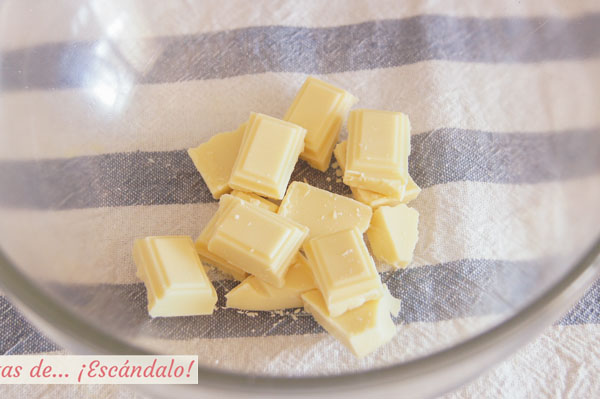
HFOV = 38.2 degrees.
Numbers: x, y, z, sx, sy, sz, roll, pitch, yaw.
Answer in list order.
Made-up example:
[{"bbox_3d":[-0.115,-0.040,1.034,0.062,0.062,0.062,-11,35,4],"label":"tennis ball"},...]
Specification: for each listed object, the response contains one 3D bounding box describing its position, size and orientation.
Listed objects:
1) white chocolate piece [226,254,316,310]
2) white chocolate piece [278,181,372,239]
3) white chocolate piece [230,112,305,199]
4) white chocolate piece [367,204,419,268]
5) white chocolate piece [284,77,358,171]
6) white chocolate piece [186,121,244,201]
[{"bbox_3d":[-0.009,0.028,0.279,0.027,0.009,0.017,0,64,0],"label":"white chocolate piece"},{"bbox_3d":[0.009,0.009,0.337,0.031,0.010,0.023,18,63,9],"label":"white chocolate piece"},{"bbox_3d":[-0.011,-0.016,0.290,0.019,0.010,0.027,18,73,1],"label":"white chocolate piece"},{"bbox_3d":[0.036,0.014,0.336,0.016,0.011,0.022,-14,63,-7],"label":"white chocolate piece"},{"bbox_3d":[0.007,-0.028,0.305,0.019,0.010,0.027,20,79,23],"label":"white chocolate piece"},{"bbox_3d":[-0.030,-0.015,0.353,0.027,0.009,0.022,-22,64,-11],"label":"white chocolate piece"}]

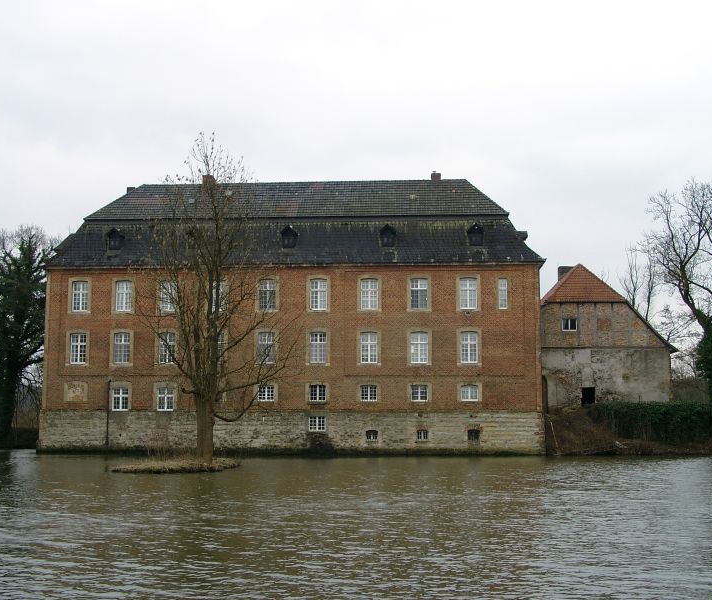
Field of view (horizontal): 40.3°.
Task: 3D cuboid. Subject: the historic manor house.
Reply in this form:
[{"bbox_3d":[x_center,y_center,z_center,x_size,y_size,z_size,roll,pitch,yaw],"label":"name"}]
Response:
[{"bbox_3d":[-4.241,0.836,72.088,34.410,20.700,12.200,0,-7,4],"label":"historic manor house"}]

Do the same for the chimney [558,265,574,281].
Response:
[{"bbox_3d":[18.760,-2.317,86.500,1.350,1.600,1.100,0,-7,4],"label":"chimney"}]

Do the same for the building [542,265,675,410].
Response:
[{"bbox_3d":[18.872,3.717,85.050,14.300,11.930,16.000,0,-7,4],"label":"building"}]

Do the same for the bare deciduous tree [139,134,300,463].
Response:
[{"bbox_3d":[-7.121,-0.206,50.478,8.530,17.300,8.100,0,-7,4],"label":"bare deciduous tree"}]

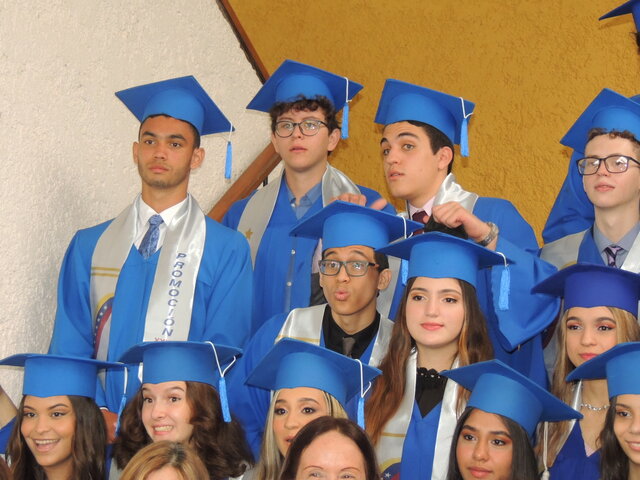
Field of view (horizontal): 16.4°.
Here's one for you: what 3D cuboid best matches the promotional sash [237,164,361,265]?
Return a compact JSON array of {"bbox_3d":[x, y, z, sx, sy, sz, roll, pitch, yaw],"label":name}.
[{"bbox_3d":[-0.080,0.110,6.020,0.360,0.620,0.230,1,-5,14],"label":"promotional sash"}]

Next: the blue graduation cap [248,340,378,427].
[{"bbox_3d":[-0.024,0.361,4.885,0.320,0.140,0.320,-5,-35,20],"label":"blue graduation cap"}]

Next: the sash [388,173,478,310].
[{"bbox_3d":[0.268,0.140,5.820,0.340,0.620,0.250,0,-5,23],"label":"sash"}]

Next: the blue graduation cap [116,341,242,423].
[{"bbox_3d":[-0.312,0.320,4.904,0.310,0.155,0.310,-3,-14,19],"label":"blue graduation cap"}]

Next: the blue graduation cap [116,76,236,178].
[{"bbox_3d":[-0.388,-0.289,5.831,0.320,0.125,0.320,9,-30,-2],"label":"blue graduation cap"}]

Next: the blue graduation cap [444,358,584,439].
[{"bbox_3d":[0.384,0.377,4.710,0.320,0.120,0.320,13,-24,22],"label":"blue graduation cap"}]

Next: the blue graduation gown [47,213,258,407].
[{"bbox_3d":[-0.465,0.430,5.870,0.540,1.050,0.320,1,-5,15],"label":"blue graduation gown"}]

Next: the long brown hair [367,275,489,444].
[{"bbox_3d":[0.258,0.268,5.250,0.300,0.450,0.240,1,-5,12],"label":"long brown hair"}]

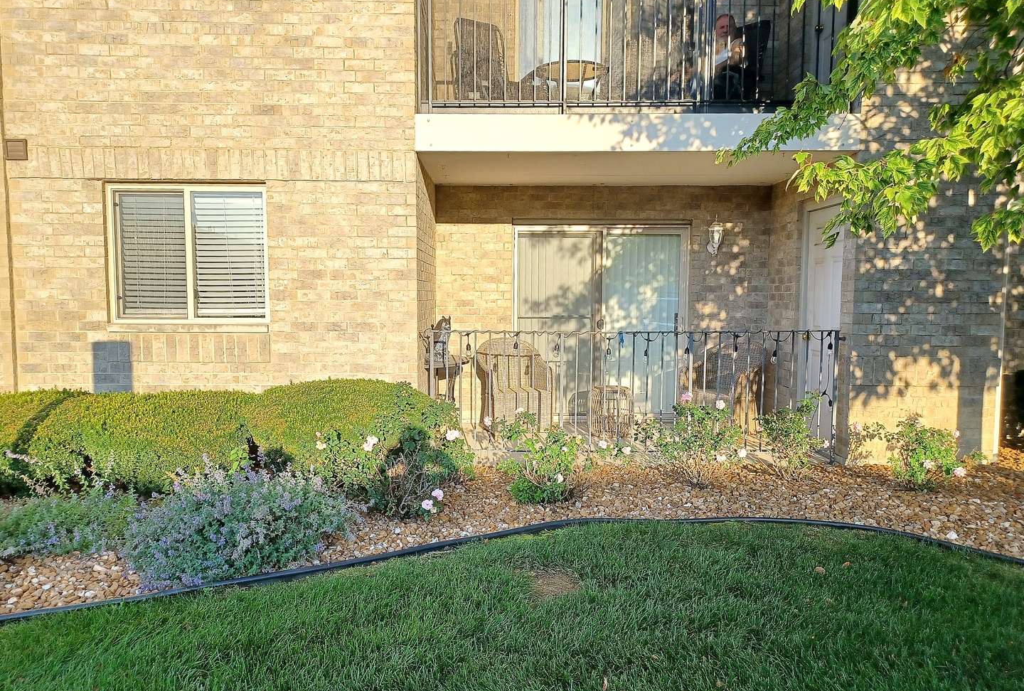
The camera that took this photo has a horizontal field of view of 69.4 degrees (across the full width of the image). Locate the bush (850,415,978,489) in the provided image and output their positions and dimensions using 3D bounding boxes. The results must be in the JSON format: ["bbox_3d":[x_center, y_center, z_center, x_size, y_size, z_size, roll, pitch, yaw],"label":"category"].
[{"bbox_3d":[2.991,0.775,5.490,0.907,0.515,0.600,0,4,0],"label":"bush"}]

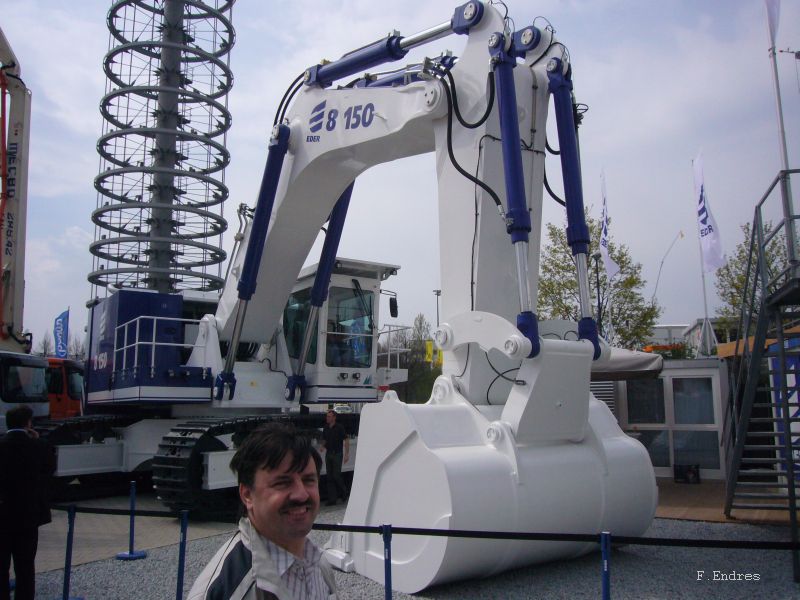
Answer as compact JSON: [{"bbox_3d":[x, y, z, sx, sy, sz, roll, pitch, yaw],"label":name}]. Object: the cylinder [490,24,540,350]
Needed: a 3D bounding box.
[{"bbox_3d":[1.272,-1.258,7.132,0.310,3.770,0.320,6,-16,-35],"label":"cylinder"}]

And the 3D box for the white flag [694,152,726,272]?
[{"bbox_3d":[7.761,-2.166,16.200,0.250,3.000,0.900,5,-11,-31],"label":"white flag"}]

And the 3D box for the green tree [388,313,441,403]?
[{"bbox_3d":[1.169,4.927,44.788,4.200,8.200,4.200,0,-9,0],"label":"green tree"}]

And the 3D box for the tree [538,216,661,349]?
[{"bbox_3d":[7.753,1.129,25.140,4.800,9.380,4.800,0,-9,0],"label":"tree"}]

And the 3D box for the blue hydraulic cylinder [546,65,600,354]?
[{"bbox_3d":[2.072,-1.169,7.690,0.310,3.770,0.320,6,-16,-35],"label":"blue hydraulic cylinder"}]

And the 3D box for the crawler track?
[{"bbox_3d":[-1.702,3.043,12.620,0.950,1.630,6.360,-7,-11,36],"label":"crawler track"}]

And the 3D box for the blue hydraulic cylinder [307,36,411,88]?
[{"bbox_3d":[-0.763,-3.793,10.450,0.360,0.380,3.050,6,2,-35],"label":"blue hydraulic cylinder"}]

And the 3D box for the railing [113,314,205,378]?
[{"bbox_3d":[-4.956,1.054,13.302,1.300,1.100,2.050,6,-11,-35],"label":"railing"}]

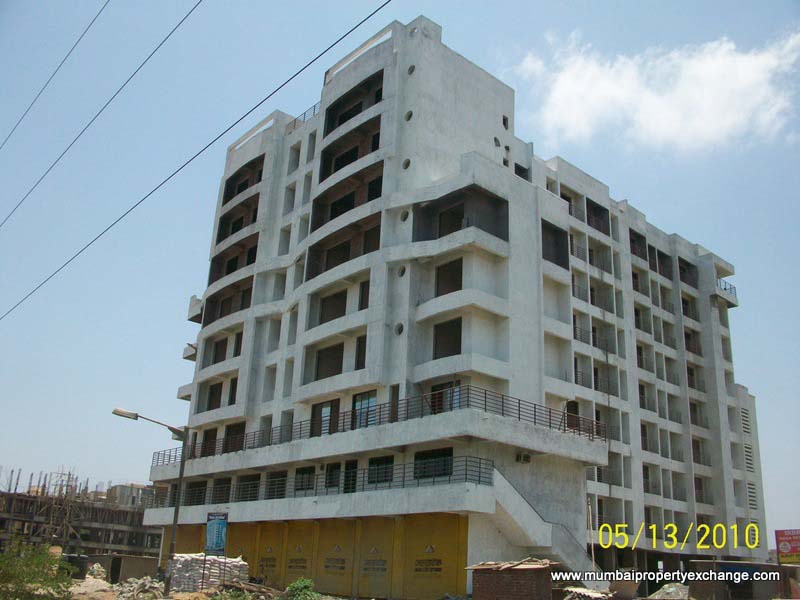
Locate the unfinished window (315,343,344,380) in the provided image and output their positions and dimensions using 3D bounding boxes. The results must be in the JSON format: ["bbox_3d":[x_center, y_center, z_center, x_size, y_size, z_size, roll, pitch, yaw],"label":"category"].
[{"bbox_3d":[-3.611,3.231,38.120,0.246,1.793,2.315,19,-26,-37],"label":"unfinished window"}]

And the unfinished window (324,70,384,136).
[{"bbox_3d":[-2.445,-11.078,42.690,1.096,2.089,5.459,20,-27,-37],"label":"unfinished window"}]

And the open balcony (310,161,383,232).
[{"bbox_3d":[-2.612,-5.437,40.529,1.296,2.143,6.360,20,-27,-37],"label":"open balcony"}]

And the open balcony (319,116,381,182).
[{"bbox_3d":[-2.515,-8.236,41.666,1.296,2.176,5.484,20,-27,-37],"label":"open balcony"}]

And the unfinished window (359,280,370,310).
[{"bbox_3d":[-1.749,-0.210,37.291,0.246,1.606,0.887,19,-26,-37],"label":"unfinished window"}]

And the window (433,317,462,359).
[{"bbox_3d":[2.274,1.908,34.695,0.300,1.873,1.858,20,-27,-37],"label":"window"}]

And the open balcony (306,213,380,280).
[{"bbox_3d":[-2.740,-2.587,39.408,1.296,2.046,6.364,20,-27,-37],"label":"open balcony"}]

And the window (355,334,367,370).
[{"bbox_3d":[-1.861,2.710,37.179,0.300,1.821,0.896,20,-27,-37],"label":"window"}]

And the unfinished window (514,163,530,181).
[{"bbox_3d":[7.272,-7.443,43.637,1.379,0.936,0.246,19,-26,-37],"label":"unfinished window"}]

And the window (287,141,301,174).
[{"bbox_3d":[-6.702,-9.128,47.895,0.400,2.162,1.251,20,-27,-37],"label":"window"}]

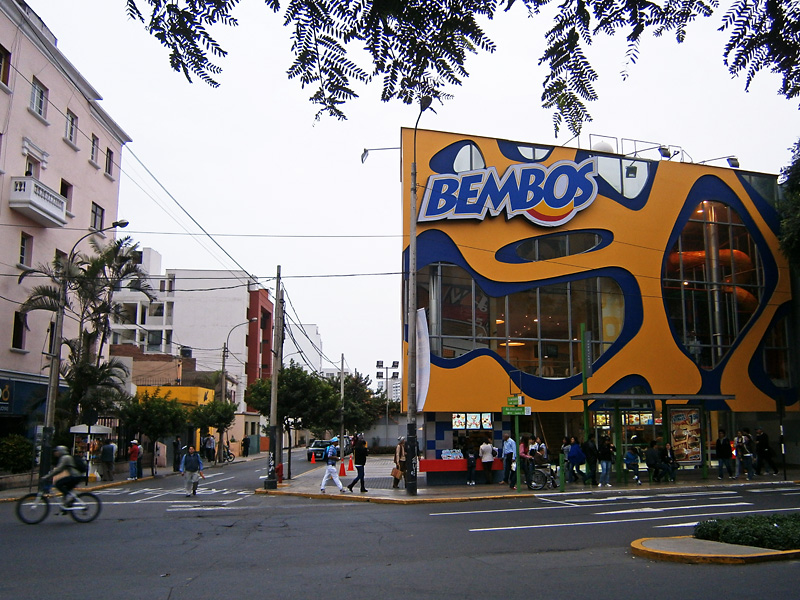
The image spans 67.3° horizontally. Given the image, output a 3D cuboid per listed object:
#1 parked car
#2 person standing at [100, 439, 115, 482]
[{"bbox_3d":[-5.585,10.980,44.143,1.750,1.500,4.200,1,-11,-3],"label":"parked car"},{"bbox_3d":[-11.565,6.366,23.962,0.550,1.700,0.450,5,-12,-23],"label":"person standing"}]

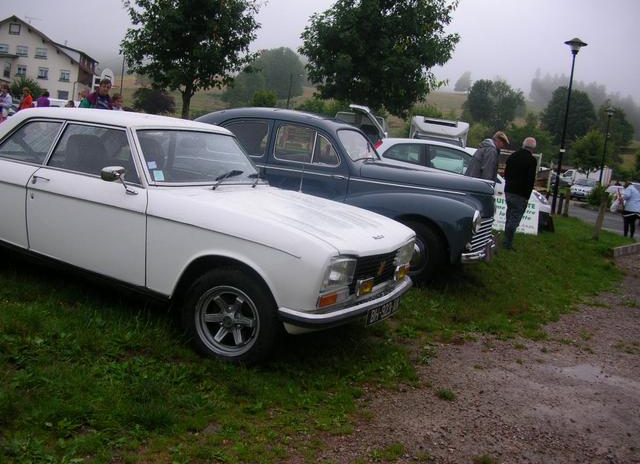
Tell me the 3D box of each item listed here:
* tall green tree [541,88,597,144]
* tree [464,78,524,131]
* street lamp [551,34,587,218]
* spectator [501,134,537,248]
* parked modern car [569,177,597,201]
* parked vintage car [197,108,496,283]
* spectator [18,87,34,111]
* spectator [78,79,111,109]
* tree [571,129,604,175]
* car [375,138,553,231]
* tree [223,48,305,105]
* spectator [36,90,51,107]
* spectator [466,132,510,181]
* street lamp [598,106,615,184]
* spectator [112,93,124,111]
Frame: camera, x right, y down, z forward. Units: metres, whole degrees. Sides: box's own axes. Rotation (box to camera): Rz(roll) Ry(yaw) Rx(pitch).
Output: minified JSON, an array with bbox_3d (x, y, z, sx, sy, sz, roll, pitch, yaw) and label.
[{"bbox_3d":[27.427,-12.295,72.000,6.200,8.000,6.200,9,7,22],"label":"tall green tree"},{"bbox_3d":[18.768,-13.576,70.000,6.700,6.400,6.300,9,7,22],"label":"tree"},{"bbox_3d":[7.588,-3.292,20.000,0.700,5.500,0.700,9,7,22],"label":"street lamp"},{"bbox_3d":[3.090,-0.615,10.200,0.540,1.740,0.360,8,7,15],"label":"spectator"},{"bbox_3d":[17.709,-2.824,43.000,1.750,1.500,4.100,9,8,29],"label":"parked modern car"},{"bbox_3d":[-0.130,-0.570,7.300,4.350,1.540,1.620,10,10,22],"label":"parked vintage car"},{"bbox_3d":[-8.935,-3.549,19.591,0.400,1.660,0.480,5,6,-12],"label":"spectator"},{"bbox_3d":[-3.597,-1.601,10.499,0.520,1.720,0.340,2,8,-30],"label":"spectator"},{"bbox_3d":[18.579,-4.875,45.270,2.500,4.700,2.500,6,7,-1],"label":"tree"},{"bbox_3d":[2.973,-0.991,13.500,3.950,1.470,1.690,8,7,22],"label":"car"},{"bbox_3d":[-6.810,-18.744,78.000,9.500,7.000,8.000,6,6,0],"label":"tree"},{"bbox_3d":[-9.031,-3.761,21.091,0.500,1.650,0.350,3,7,-24],"label":"spectator"},{"bbox_3d":[2.449,-0.677,9.792,0.600,1.680,0.520,4,7,-18],"label":"spectator"},{"bbox_3d":[15.748,-4.483,36.287,0.550,5.000,0.550,6,7,-1],"label":"street lamp"},{"bbox_3d":[-4.035,-1.922,12.794,0.460,1.630,0.300,1,8,-35],"label":"spectator"}]

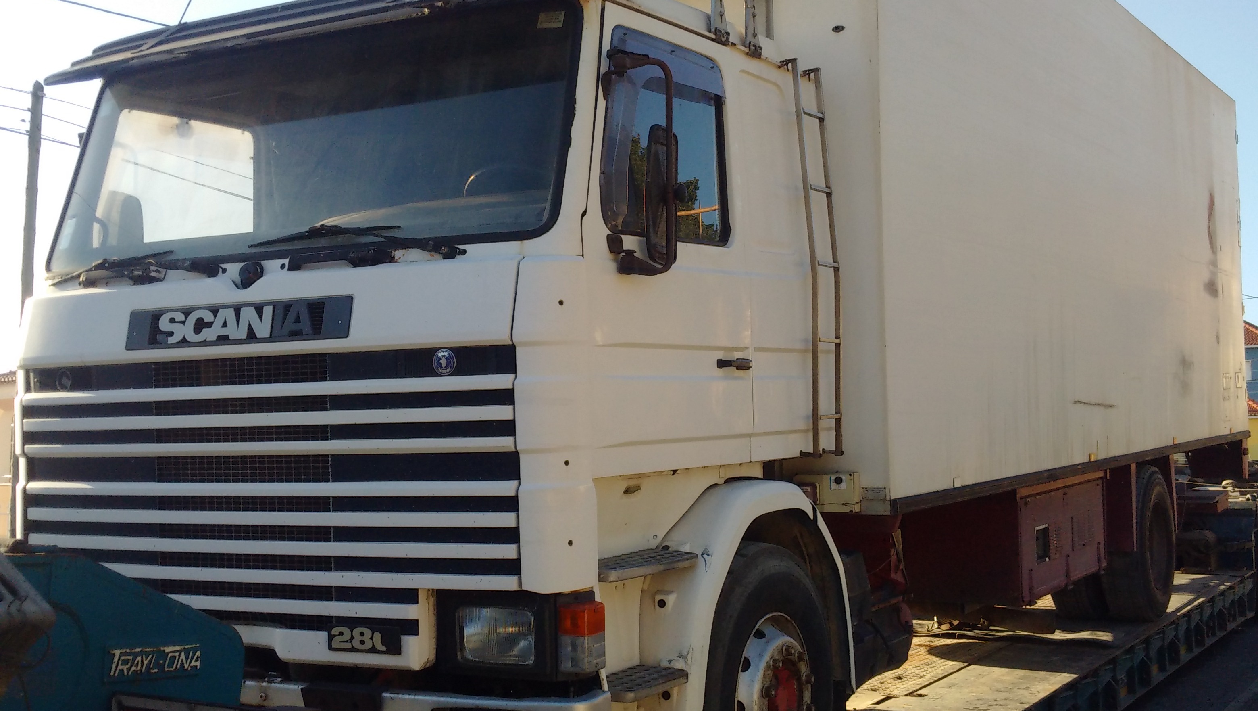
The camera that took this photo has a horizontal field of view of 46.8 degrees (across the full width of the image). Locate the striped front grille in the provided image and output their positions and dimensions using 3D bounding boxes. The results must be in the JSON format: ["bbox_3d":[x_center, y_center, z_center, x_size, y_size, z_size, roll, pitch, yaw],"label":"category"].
[{"bbox_3d":[-1.149,0.458,4.471,2.000,0.890,0.140,-3,-2,29],"label":"striped front grille"}]

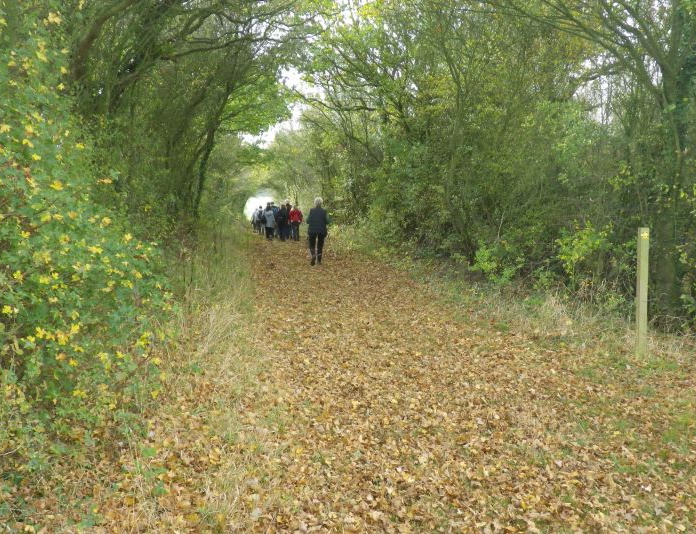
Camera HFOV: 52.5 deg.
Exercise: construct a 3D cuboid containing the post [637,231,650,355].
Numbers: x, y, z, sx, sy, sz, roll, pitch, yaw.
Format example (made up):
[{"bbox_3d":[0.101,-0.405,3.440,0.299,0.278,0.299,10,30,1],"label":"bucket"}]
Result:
[{"bbox_3d":[2.855,0.239,6.830,0.078,1.250,0.078,-1,5,1],"label":"post"}]

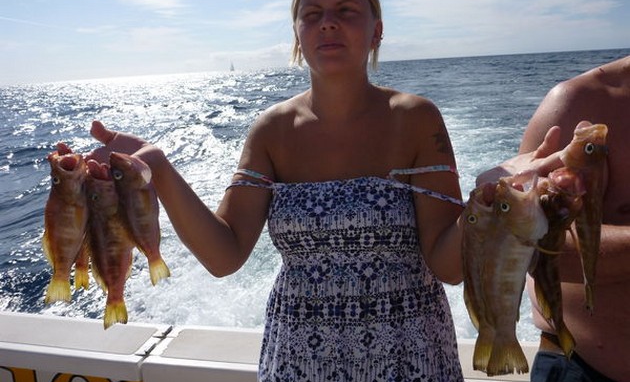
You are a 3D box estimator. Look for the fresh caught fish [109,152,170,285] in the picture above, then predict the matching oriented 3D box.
[{"bbox_3d":[-0.324,0.054,0.950,0.076,0.247,0.048,-10,12,-9],"label":"fresh caught fish"}]

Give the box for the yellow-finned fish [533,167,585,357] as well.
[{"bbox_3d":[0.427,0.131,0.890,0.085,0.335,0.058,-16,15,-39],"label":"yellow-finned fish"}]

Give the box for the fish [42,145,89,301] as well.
[{"bbox_3d":[-0.475,0.067,0.970,0.082,0.302,0.050,5,12,-18],"label":"fish"}]

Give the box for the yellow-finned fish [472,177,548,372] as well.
[{"bbox_3d":[0.319,0.138,0.830,0.092,0.315,0.055,4,15,26],"label":"yellow-finned fish"}]

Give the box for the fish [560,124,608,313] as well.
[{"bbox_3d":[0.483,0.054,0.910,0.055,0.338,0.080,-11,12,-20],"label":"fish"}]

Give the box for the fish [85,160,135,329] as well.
[{"bbox_3d":[-0.389,0.105,0.960,0.084,0.319,0.052,-5,12,-13],"label":"fish"}]

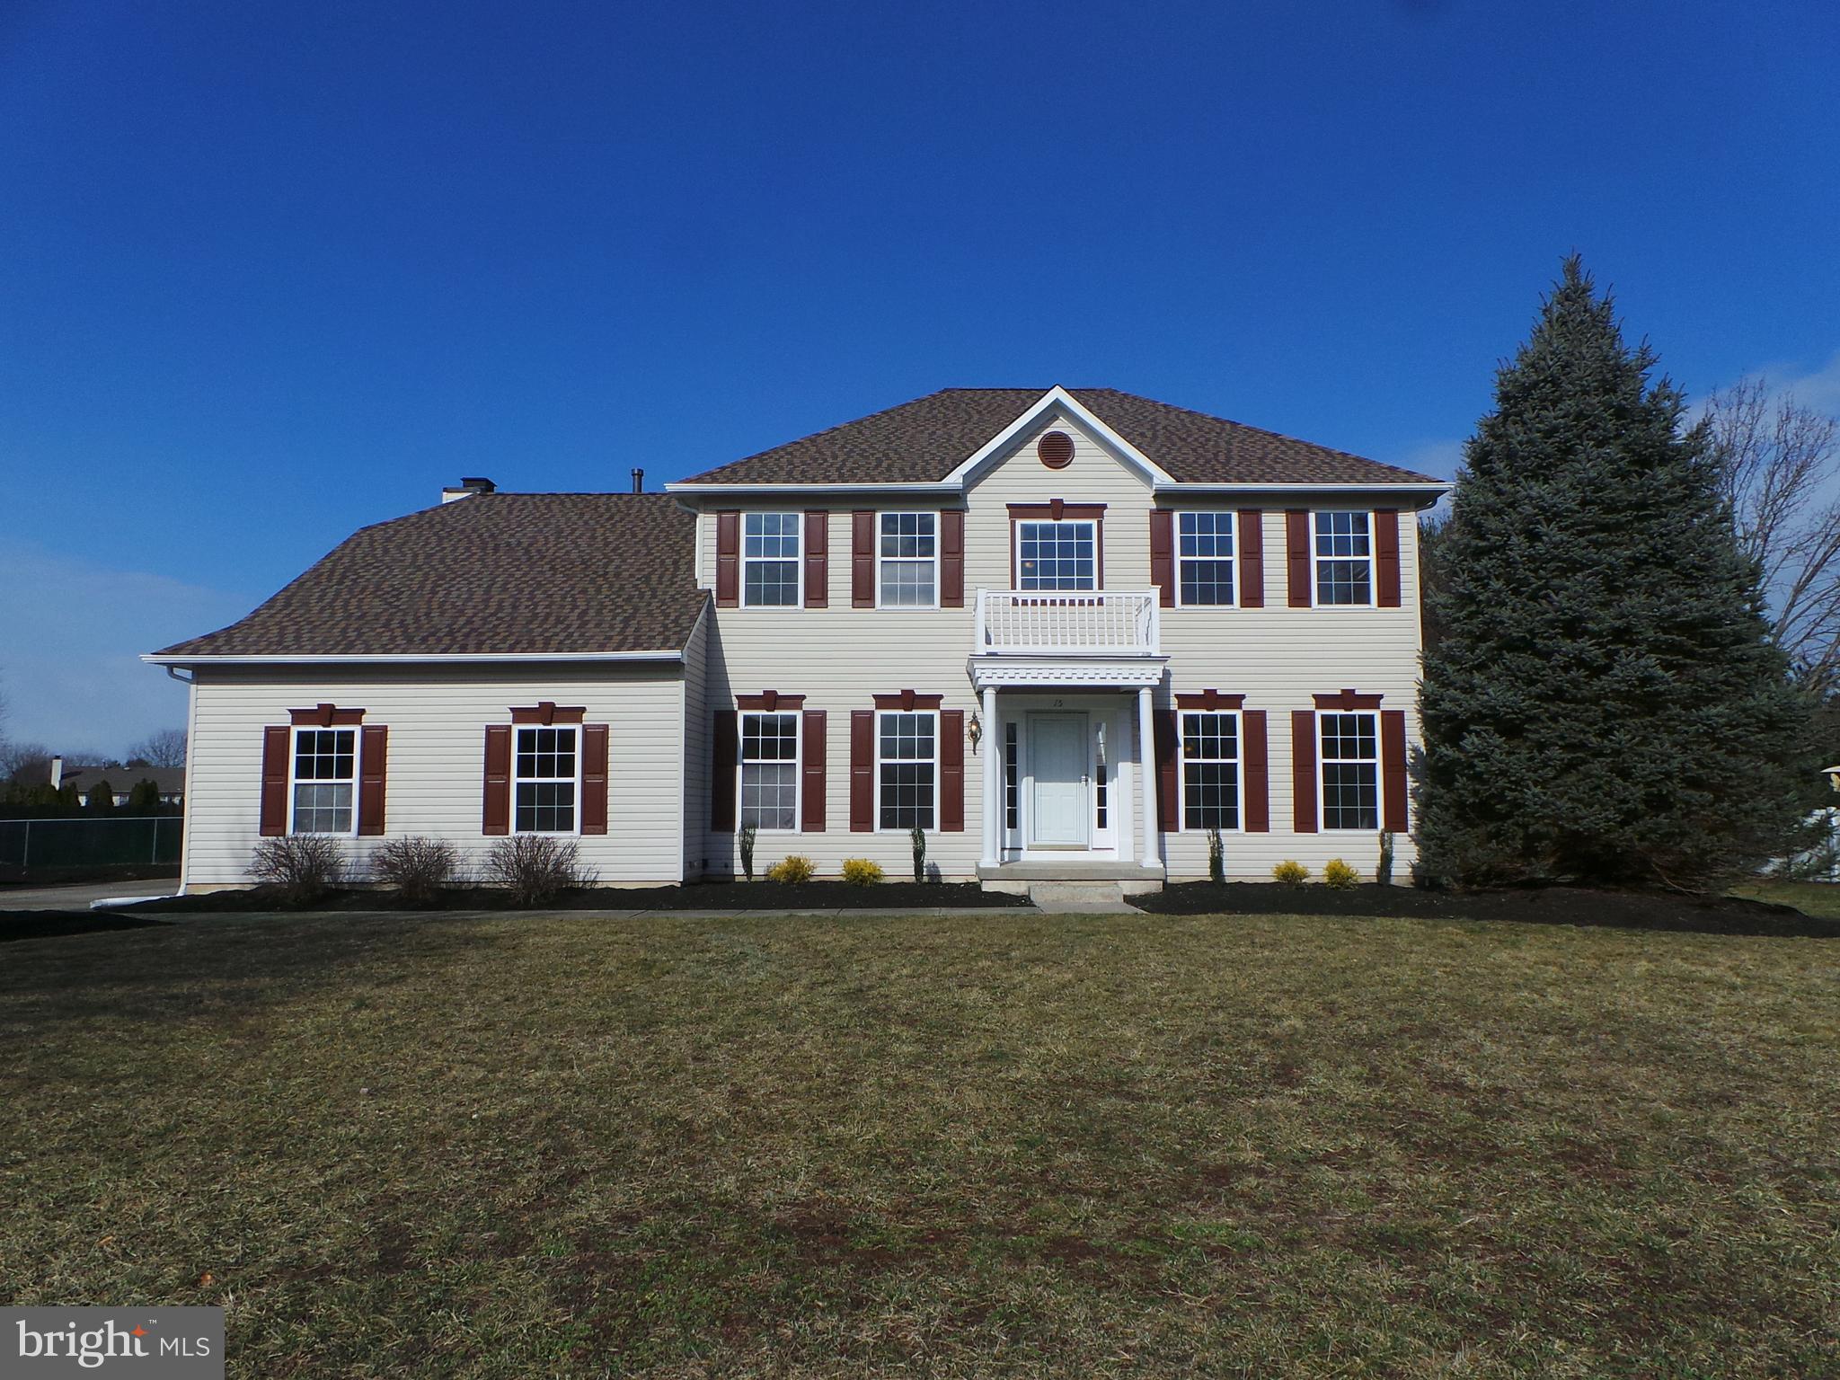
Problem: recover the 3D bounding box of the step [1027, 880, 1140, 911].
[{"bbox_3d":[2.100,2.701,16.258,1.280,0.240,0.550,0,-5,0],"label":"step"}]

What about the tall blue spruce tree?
[{"bbox_3d":[9.425,-1.657,16.943,5.250,8.920,5.200,0,-5,0],"label":"tall blue spruce tree"}]

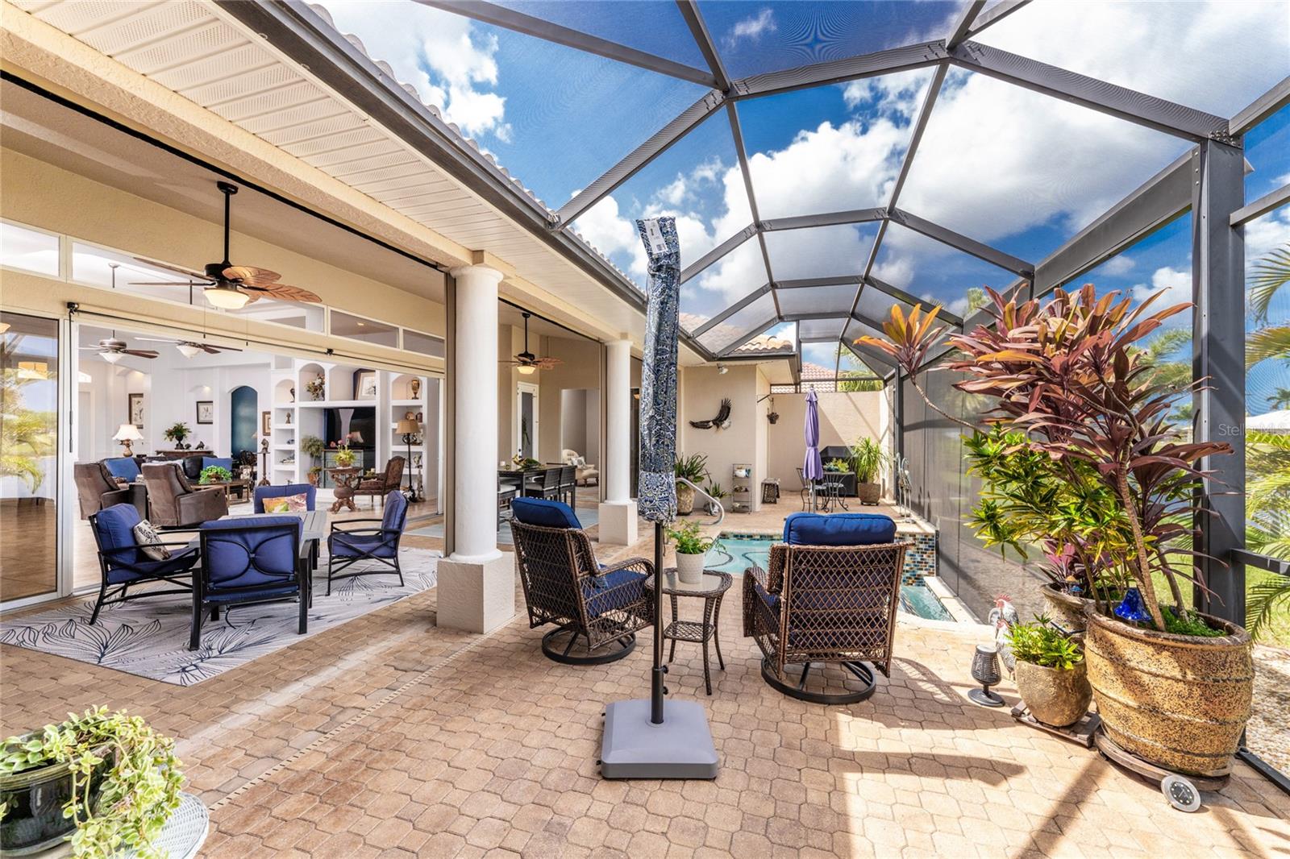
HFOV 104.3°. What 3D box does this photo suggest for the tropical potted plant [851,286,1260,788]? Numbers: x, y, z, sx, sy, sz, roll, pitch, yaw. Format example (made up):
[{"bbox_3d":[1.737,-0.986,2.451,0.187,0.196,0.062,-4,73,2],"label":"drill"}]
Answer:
[{"bbox_3d":[1.950,0.375,2.557,1.450,2.080,1.100,0,0,18],"label":"tropical potted plant"}]

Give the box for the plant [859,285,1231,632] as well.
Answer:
[{"bbox_3d":[1.833,0.111,2.397,1.289,1.491,1.058,0,0,37],"label":"plant"}]

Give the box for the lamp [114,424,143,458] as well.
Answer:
[{"bbox_3d":[-11.547,0.281,11.200,0.450,0.780,0.450,0,-1,18],"label":"lamp"}]

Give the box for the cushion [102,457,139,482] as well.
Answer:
[{"bbox_3d":[-9.691,0.766,9.300,0.170,0.460,0.480,-22,-5,11],"label":"cushion"}]

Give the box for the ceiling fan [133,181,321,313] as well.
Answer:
[{"bbox_3d":[-3.198,-1.416,3.861,1.307,0.990,1.287,0,0,18],"label":"ceiling fan"}]

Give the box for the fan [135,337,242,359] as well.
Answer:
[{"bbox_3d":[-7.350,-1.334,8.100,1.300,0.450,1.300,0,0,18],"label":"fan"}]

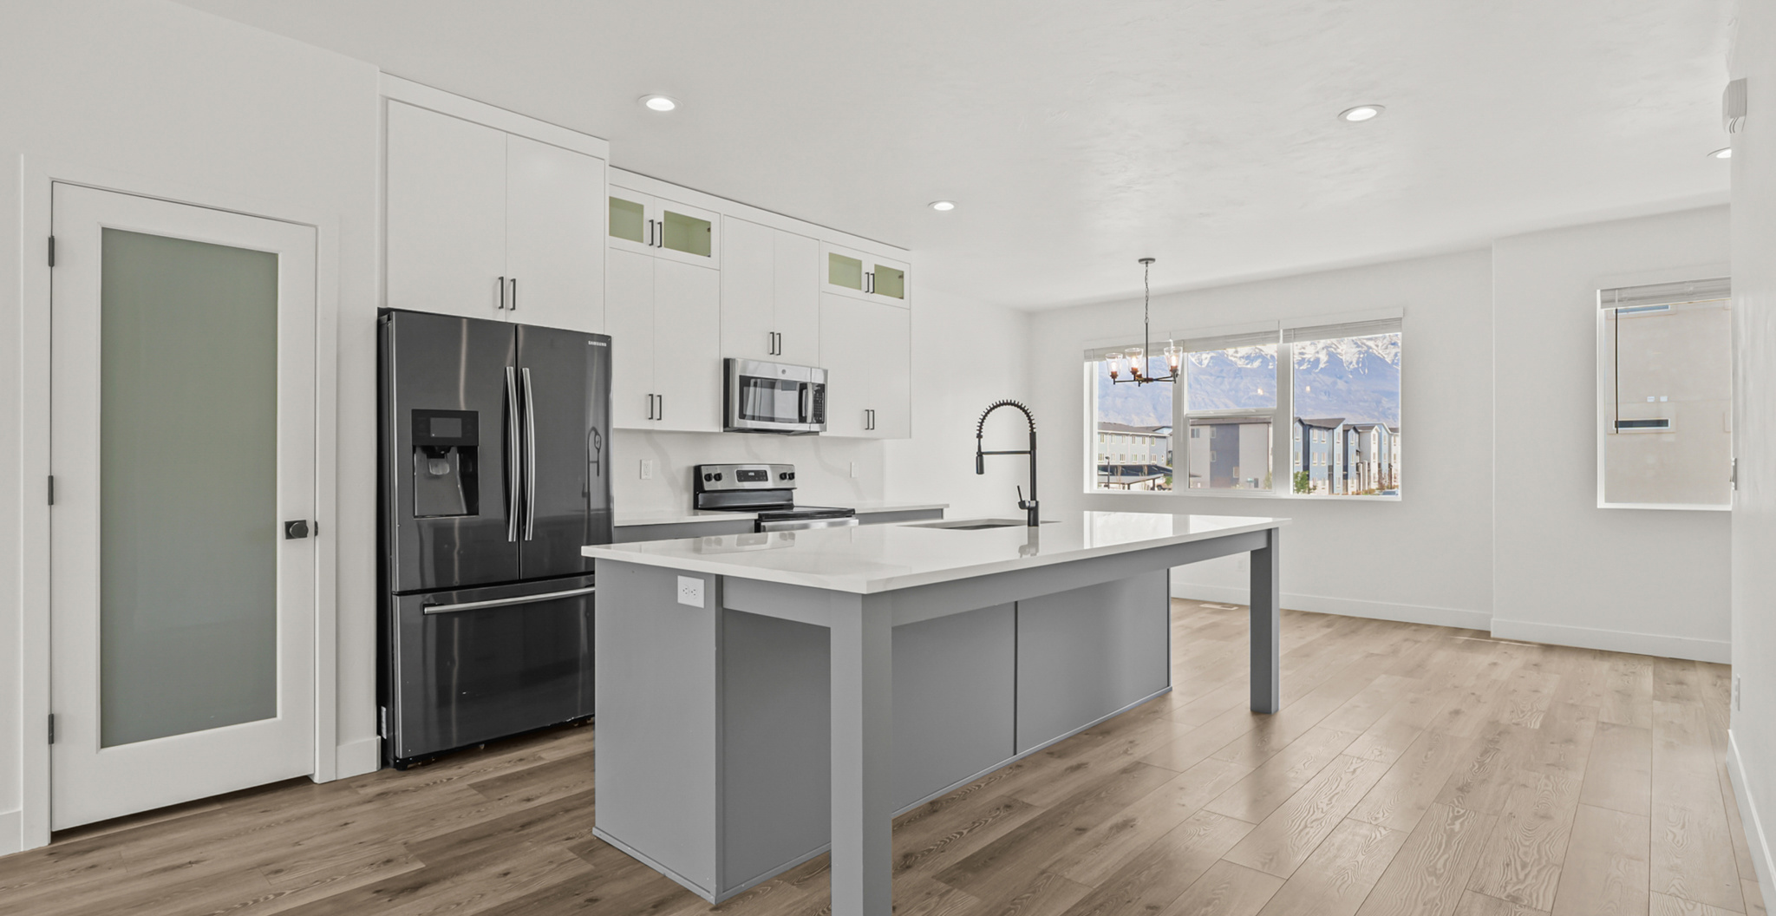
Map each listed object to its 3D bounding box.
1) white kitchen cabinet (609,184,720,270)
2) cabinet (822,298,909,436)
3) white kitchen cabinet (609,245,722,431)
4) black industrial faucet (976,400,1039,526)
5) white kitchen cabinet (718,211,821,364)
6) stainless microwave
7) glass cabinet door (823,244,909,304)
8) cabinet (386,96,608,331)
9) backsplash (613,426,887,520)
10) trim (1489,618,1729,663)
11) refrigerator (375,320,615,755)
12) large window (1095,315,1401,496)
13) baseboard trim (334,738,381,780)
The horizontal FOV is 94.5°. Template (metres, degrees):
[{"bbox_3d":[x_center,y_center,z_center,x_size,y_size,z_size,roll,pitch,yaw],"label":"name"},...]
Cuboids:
[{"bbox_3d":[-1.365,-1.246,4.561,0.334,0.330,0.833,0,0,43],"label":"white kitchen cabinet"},{"bbox_3d":[-0.252,-0.603,5.750,0.330,0.930,0.889,0,-1,43],"label":"cabinet"},{"bbox_3d":[-1.365,-0.615,4.557,0.334,0.933,0.833,0,0,43],"label":"white kitchen cabinet"},{"bbox_3d":[0.529,0.021,3.833,0.345,0.573,0.130,0,-1,43],"label":"black industrial faucet"},{"bbox_3d":[-0.826,-0.996,5.130,0.330,0.819,0.784,0,-1,43],"label":"white kitchen cabinet"},{"bbox_3d":[-0.781,-0.355,5.113,0.418,0.420,0.754,0,0,43],"label":"stainless microwave"},{"bbox_3d":[-0.136,-1.244,5.658,0.040,0.329,0.848,0,-1,43],"label":"glass cabinet door"},{"bbox_3d":[-1.890,-1.013,3.799,0.600,0.831,0.936,0,-1,43],"label":"cabinet"},{"bbox_3d":[-0.883,0.086,5.297,0.022,0.461,2.558,0,0,43],"label":"backsplash"},{"bbox_3d":[4.581,1.166,5.265,1.150,0.125,0.018,0,-1,43],"label":"trim"},{"bbox_3d":[-1.819,0.326,3.734,0.720,1.787,0.907,0,0,43],"label":"refrigerator"},{"bbox_3d":[2.917,-0.362,7.096,2.650,1.392,0.120,0,-1,43],"label":"large window"},{"bbox_3d":[-2.045,1.153,3.171,0.015,0.125,0.148,0,0,43],"label":"baseboard trim"}]

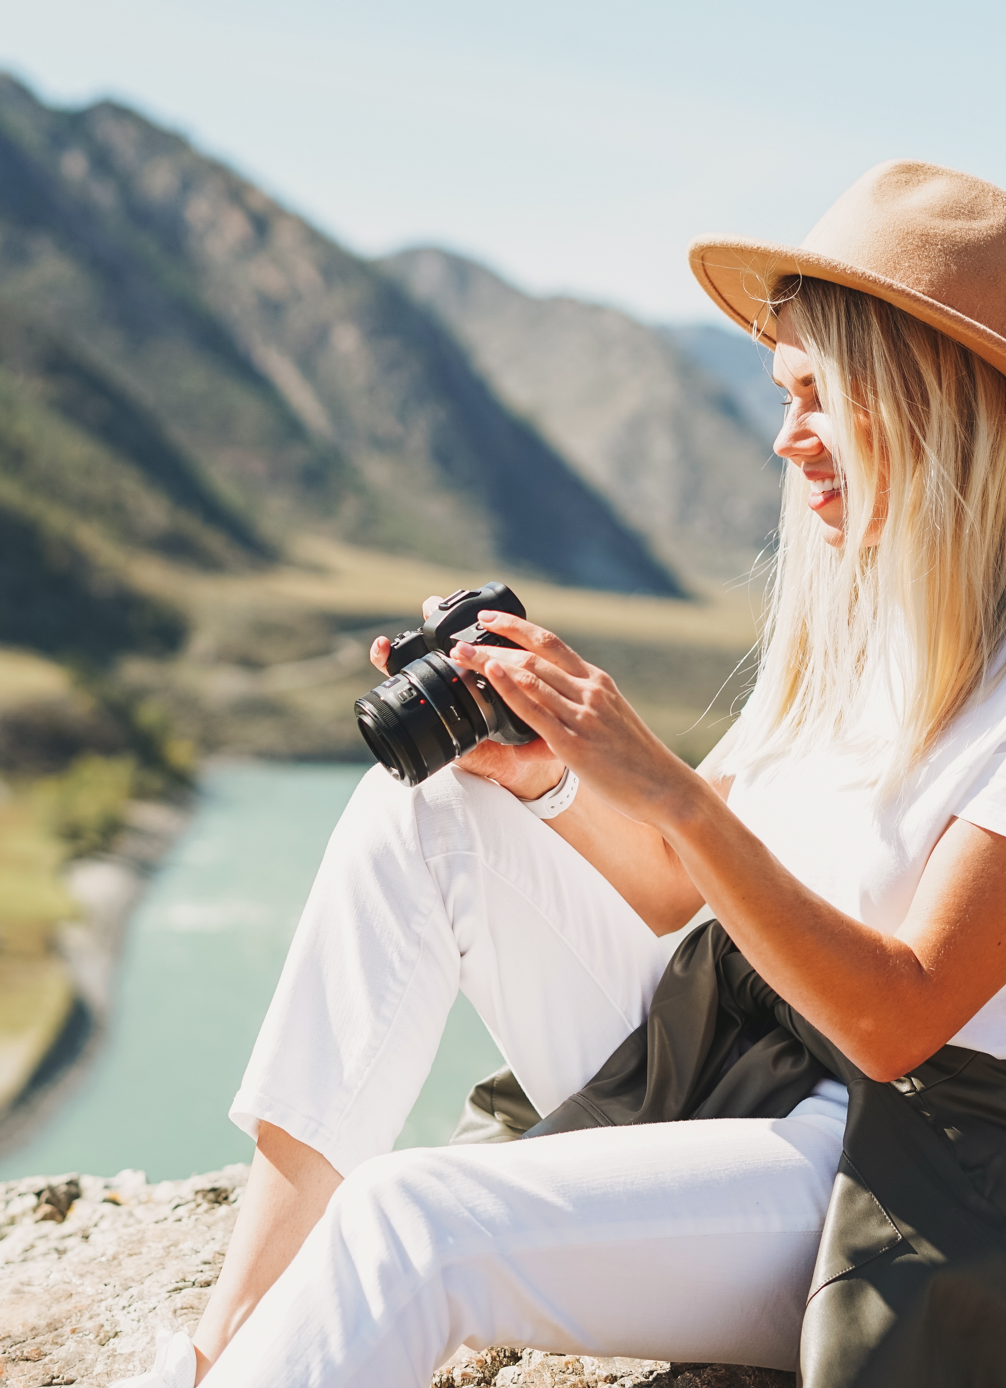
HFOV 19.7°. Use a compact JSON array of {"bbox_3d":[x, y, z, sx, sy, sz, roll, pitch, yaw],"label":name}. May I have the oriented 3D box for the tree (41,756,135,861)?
[{"bbox_3d":[-68.750,19.030,478.740,14.380,17.000,14.380,0,3,-8],"label":"tree"}]

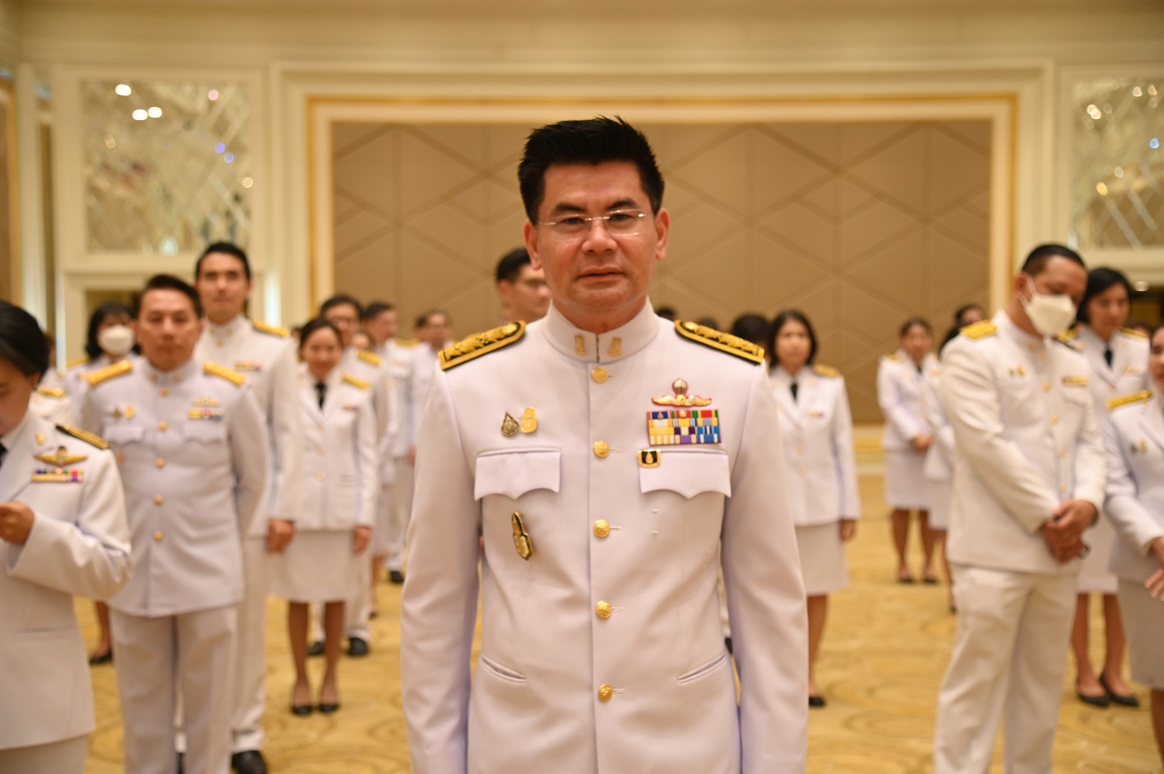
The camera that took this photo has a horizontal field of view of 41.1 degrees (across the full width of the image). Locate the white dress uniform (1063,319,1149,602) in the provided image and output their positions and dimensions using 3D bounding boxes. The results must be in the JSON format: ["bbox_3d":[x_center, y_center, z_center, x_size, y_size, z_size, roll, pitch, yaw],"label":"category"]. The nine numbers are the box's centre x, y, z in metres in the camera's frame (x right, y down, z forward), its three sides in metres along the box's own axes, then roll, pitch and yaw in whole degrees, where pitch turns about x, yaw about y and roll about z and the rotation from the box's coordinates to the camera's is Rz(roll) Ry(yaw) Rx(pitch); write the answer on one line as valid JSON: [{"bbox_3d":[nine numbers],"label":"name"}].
[{"bbox_3d":[2.015,0.278,5.970,0.440,1.030,0.280,0,1,0],"label":"white dress uniform"}]

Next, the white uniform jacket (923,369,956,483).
[{"bbox_3d":[2.027,0.197,8.300,0.440,0.640,0.270,0,1,3],"label":"white uniform jacket"}]

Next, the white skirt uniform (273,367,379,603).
[{"bbox_3d":[-1.061,0.390,6.250,0.460,0.945,0.270,0,1,-7],"label":"white skirt uniform"}]

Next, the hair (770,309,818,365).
[{"bbox_3d":[0.858,-0.201,6.280,0.195,0.230,0.210,0,1,3],"label":"hair"}]

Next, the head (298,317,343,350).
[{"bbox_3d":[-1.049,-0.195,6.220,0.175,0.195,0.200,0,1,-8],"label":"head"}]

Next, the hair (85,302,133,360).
[{"bbox_3d":[-2.120,-0.255,7.020,0.250,0.265,0.220,0,1,-12],"label":"hair"}]

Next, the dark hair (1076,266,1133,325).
[{"bbox_3d":[2.011,-0.348,5.970,0.215,0.230,0.220,0,1,-3],"label":"dark hair"}]

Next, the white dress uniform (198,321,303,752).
[{"bbox_3d":[-1.209,0.497,5.200,0.520,1.480,0.300,0,1,-7],"label":"white dress uniform"}]

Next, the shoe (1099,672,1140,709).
[{"bbox_3d":[2.074,1.172,5.980,0.085,0.120,0.245,-1,1,-14],"label":"shoe"}]

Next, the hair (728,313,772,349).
[{"bbox_3d":[0.786,-0.249,7.250,0.210,0.210,0.200,-1,1,-30],"label":"hair"}]

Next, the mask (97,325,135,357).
[{"bbox_3d":[-2.071,-0.206,6.900,0.160,0.138,0.100,0,1,-13],"label":"mask"}]

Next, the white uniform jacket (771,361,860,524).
[{"bbox_3d":[0.875,0.232,6.280,0.480,0.655,0.270,0,1,3],"label":"white uniform jacket"}]

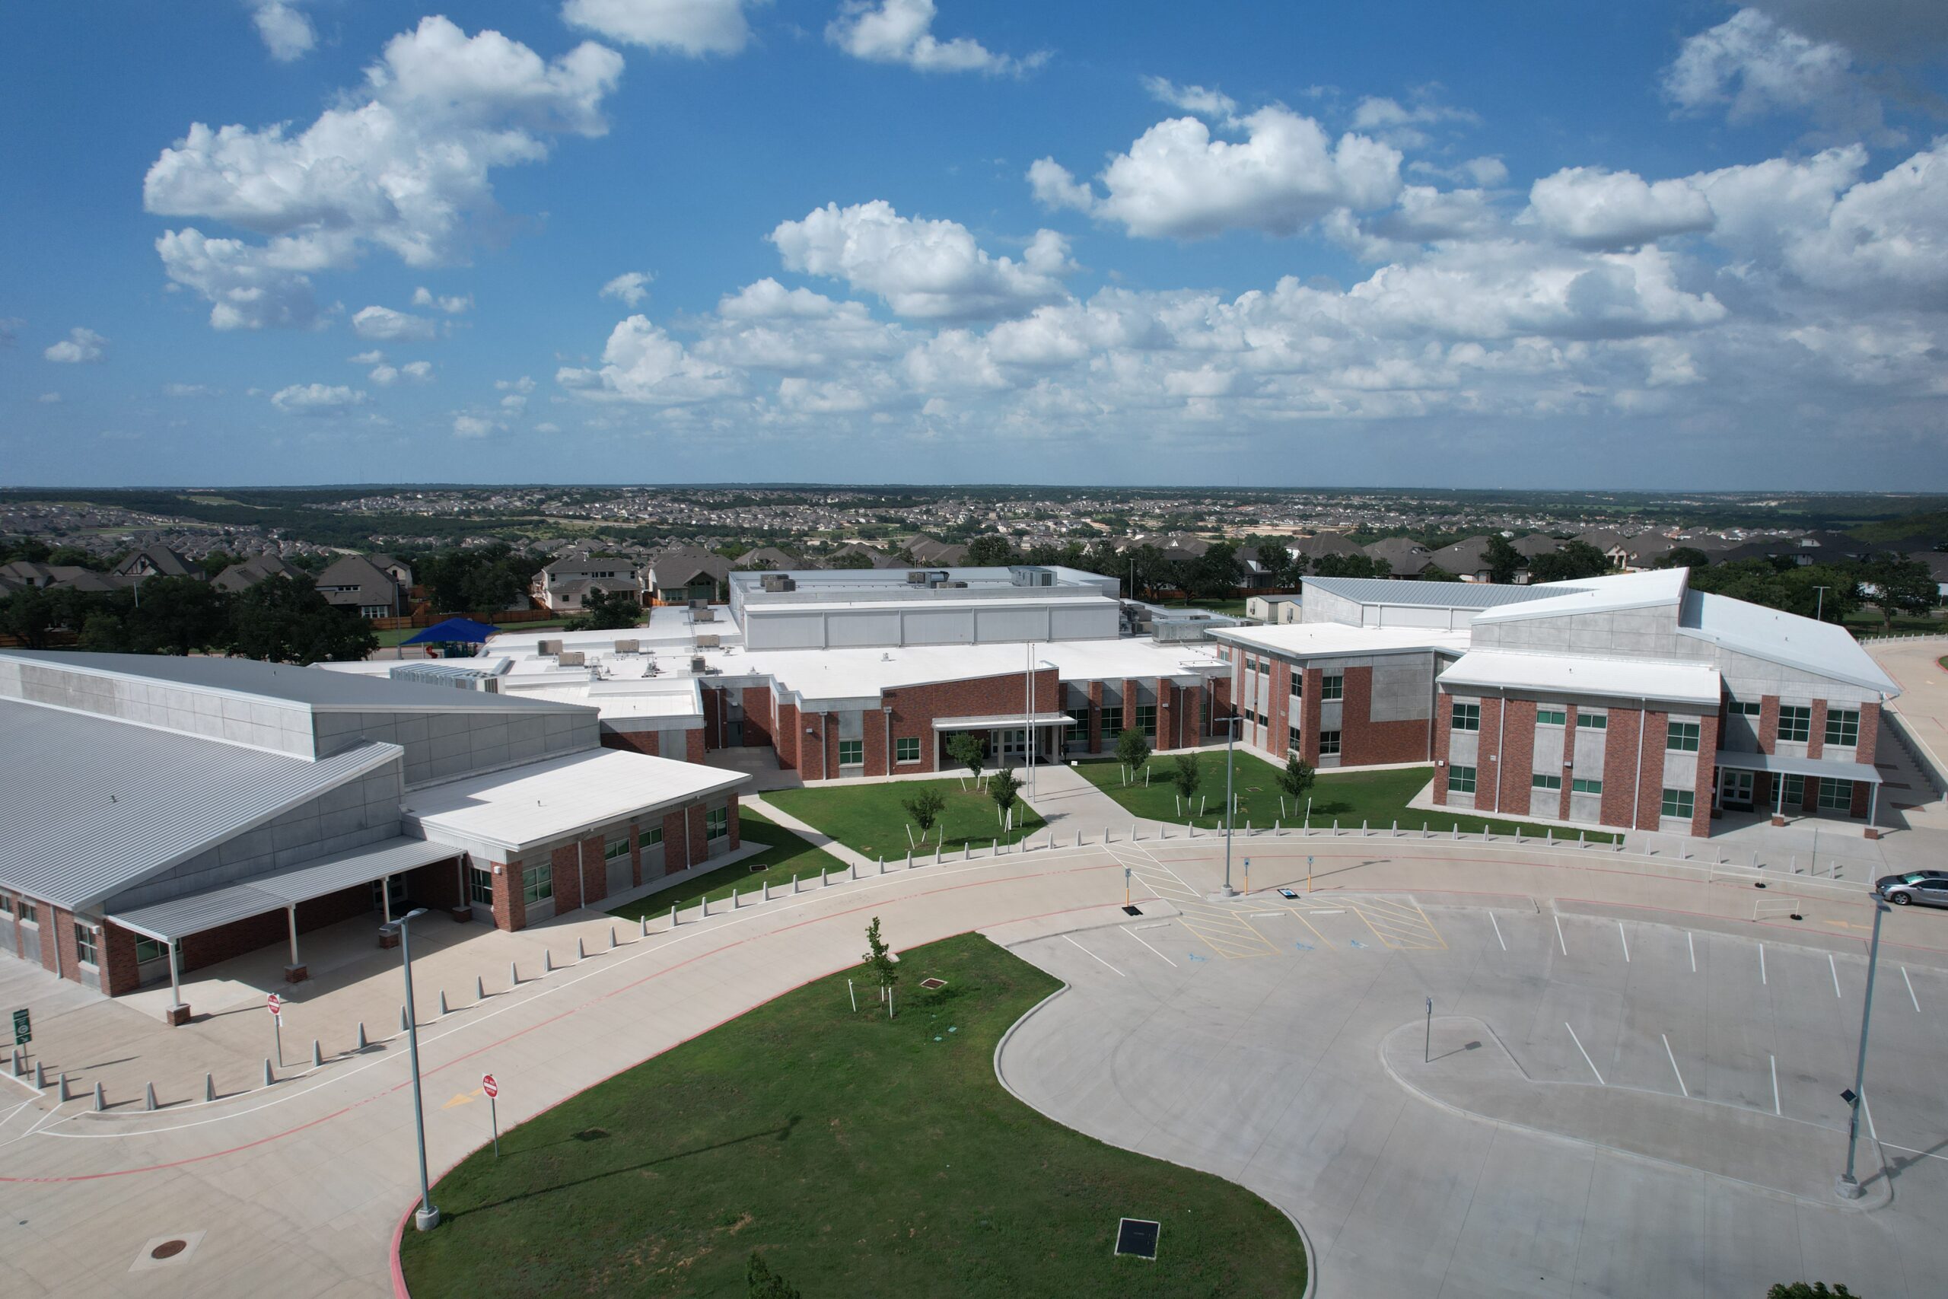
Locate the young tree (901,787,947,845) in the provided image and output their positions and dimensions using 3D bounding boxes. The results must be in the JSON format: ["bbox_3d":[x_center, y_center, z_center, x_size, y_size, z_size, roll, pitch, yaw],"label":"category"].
[{"bbox_3d":[-3.112,10.429,74.332,2.813,3.668,2.813,-1,8,-2],"label":"young tree"}]

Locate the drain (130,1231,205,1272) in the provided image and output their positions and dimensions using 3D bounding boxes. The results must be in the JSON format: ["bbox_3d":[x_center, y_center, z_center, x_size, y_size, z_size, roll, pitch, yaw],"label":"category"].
[{"bbox_3d":[-23.932,17.892,35.401,1.530,0.060,1.530,-2,8,-15],"label":"drain"}]

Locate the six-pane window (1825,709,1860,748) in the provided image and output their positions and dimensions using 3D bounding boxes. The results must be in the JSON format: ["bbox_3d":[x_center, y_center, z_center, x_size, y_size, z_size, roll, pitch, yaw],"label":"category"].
[{"bbox_3d":[58.184,5.291,79.732,1.800,2.400,0.150,4,9,27],"label":"six-pane window"}]

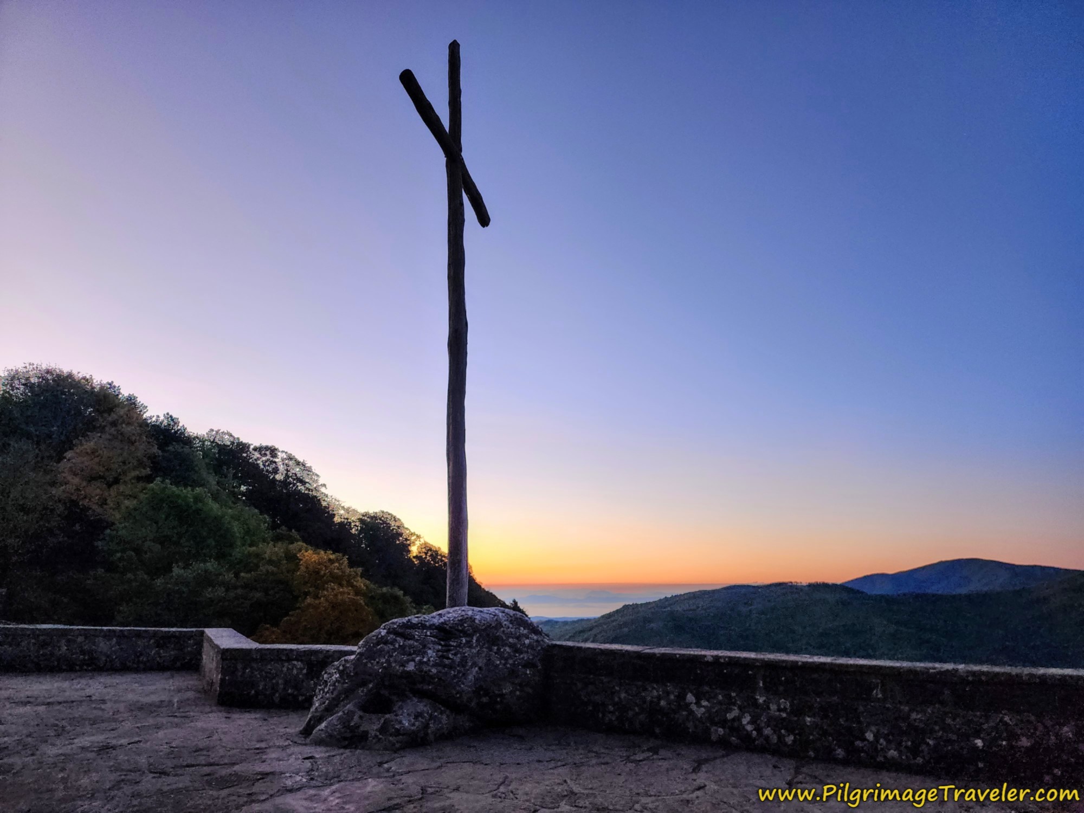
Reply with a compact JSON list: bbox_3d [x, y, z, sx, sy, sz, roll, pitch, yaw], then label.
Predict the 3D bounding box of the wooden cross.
[{"bbox_3d":[-1.074,-1.320,9.366,0.320,7.790,3.450,-4,-14,10],"label":"wooden cross"}]

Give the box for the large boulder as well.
[{"bbox_3d":[-1.220,2.843,7.802,2.500,1.240,2.000,0,-14,0],"label":"large boulder"}]

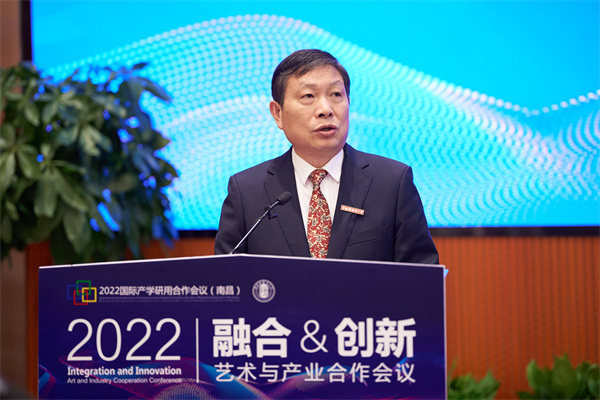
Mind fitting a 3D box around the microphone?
[{"bbox_3d":[-0.090,0.054,4.100,0.190,0.160,0.045,0,0,-44],"label":"microphone"}]

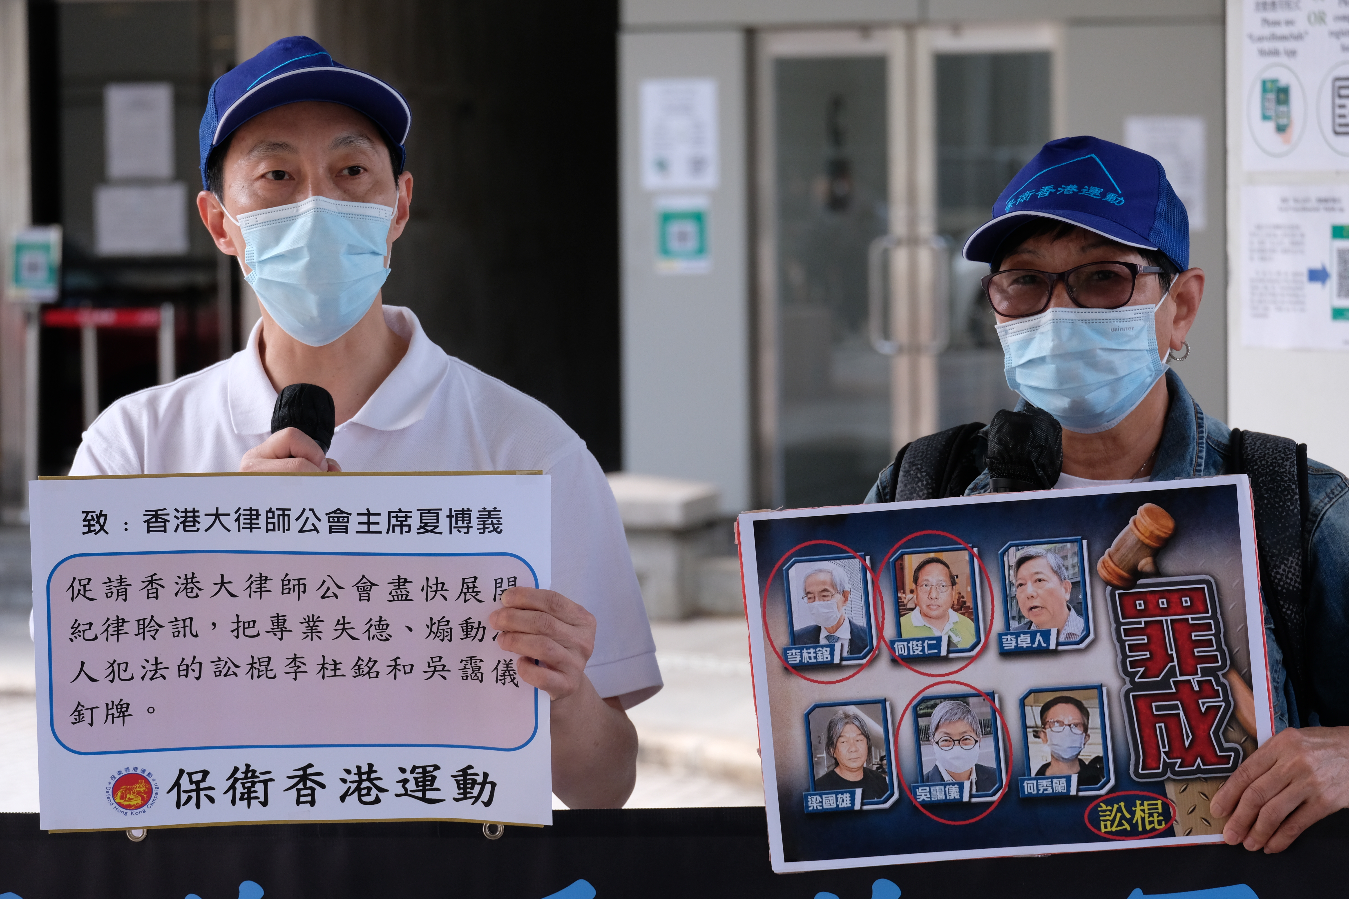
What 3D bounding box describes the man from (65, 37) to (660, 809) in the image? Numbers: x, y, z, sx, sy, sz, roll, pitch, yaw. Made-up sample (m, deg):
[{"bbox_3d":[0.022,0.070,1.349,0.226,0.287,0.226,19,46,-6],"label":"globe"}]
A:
[{"bbox_3d":[-0.275,0.519,4.066,0.540,1.740,0.400,-1,3,-5],"label":"man"}]

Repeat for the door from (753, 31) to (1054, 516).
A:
[{"bbox_3d":[0.903,-0.628,18.400,1.200,2.020,0.100,0,3,12],"label":"door"}]

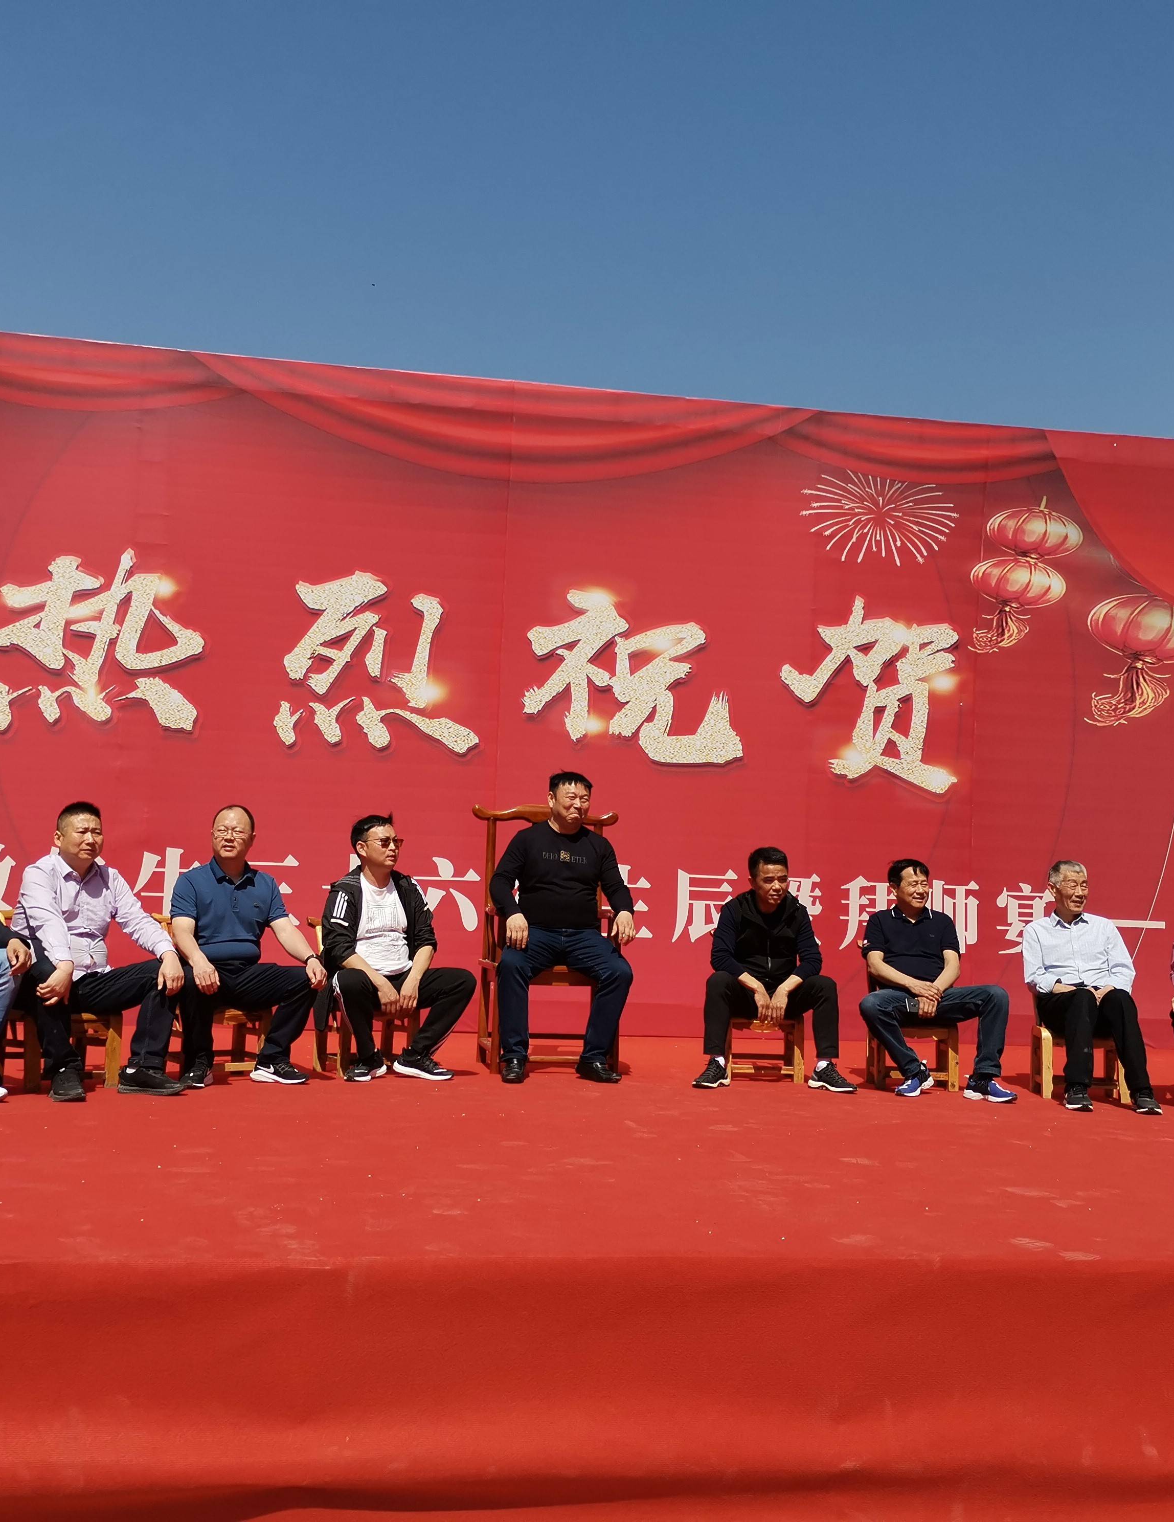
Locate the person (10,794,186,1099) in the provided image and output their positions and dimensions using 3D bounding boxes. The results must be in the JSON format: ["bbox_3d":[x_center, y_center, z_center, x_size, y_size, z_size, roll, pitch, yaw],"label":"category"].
[{"bbox_3d":[-1.989,0.742,6.416,0.615,1.140,0.666,4,-3,-40],"label":"person"}]

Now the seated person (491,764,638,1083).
[{"bbox_3d":[-0.120,0.737,7.254,0.626,1.372,0.686,3,-2,-10],"label":"seated person"}]

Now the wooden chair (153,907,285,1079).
[{"bbox_3d":[-1.616,1.012,6.840,0.460,0.690,0.450,4,-2,-26],"label":"wooden chair"}]

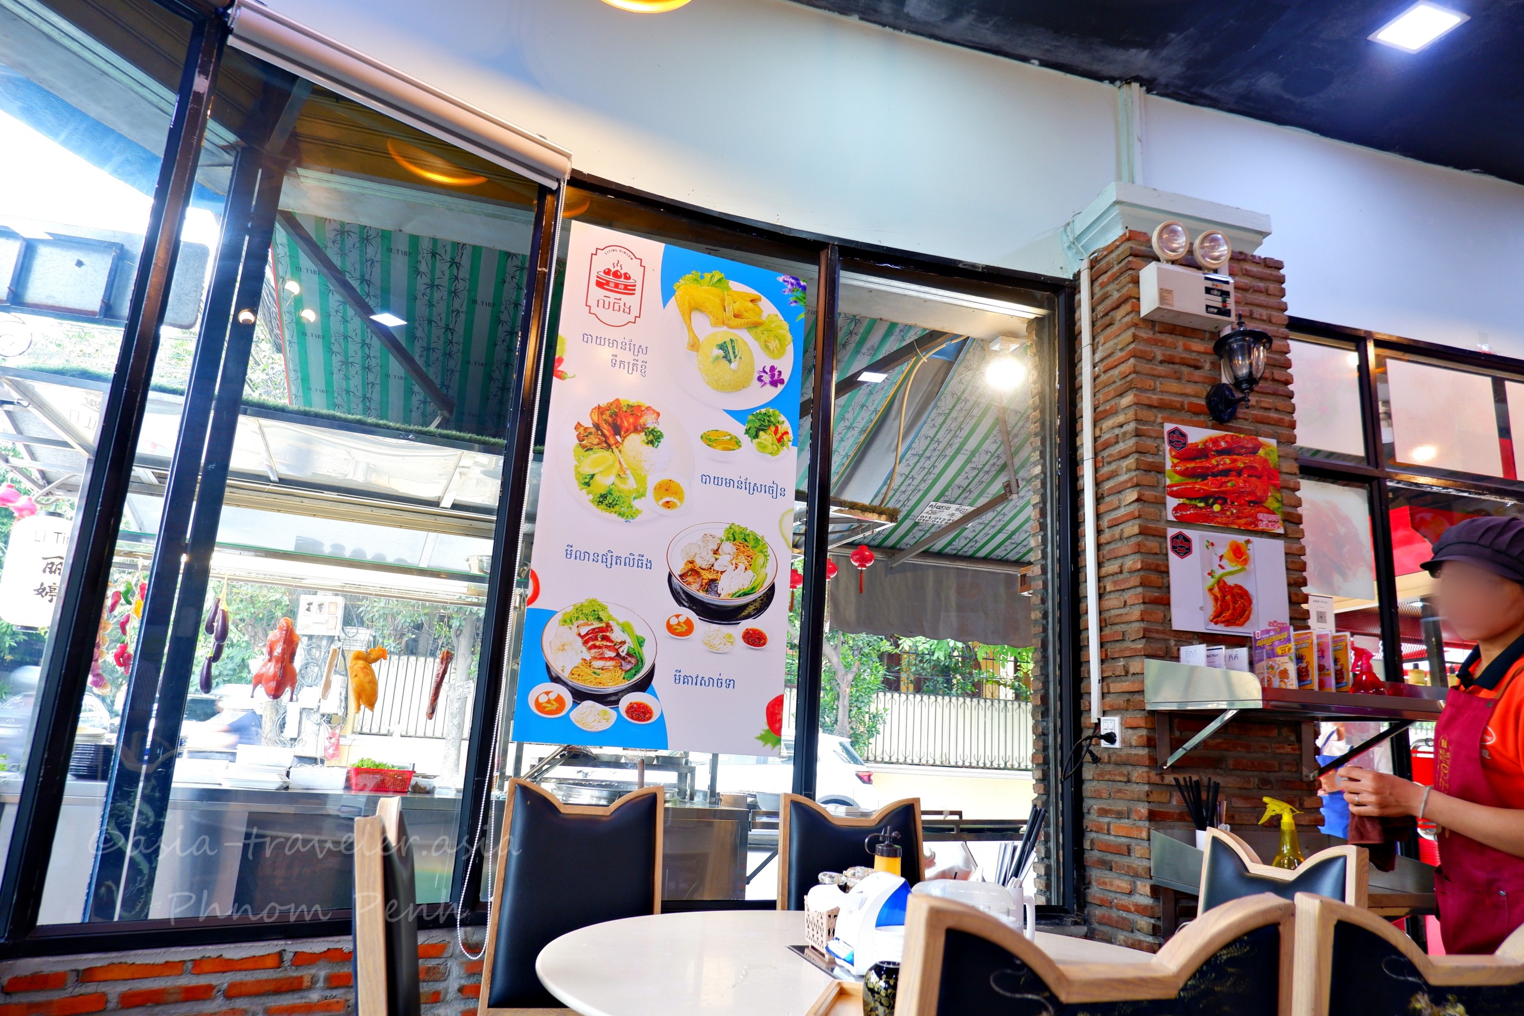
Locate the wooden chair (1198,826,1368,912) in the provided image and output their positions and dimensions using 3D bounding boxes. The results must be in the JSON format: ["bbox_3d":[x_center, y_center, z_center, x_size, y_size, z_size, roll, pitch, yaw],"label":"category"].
[{"bbox_3d":[0.849,1.145,1.896,0.520,0.982,0.420,8,-14,-19],"label":"wooden chair"}]

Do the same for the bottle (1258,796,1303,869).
[{"bbox_3d":[1.332,0.864,2.482,0.110,0.243,0.090,5,-13,-7],"label":"bottle"}]

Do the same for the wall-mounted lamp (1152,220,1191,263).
[{"bbox_3d":[1.273,-0.830,3.031,0.118,0.118,0.085,5,-3,-7],"label":"wall-mounted lamp"}]

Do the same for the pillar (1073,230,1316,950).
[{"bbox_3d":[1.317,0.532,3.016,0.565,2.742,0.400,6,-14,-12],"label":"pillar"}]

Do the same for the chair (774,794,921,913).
[{"bbox_3d":[0.295,1.169,2.147,0.420,0.992,0.520,8,-14,-19],"label":"chair"}]

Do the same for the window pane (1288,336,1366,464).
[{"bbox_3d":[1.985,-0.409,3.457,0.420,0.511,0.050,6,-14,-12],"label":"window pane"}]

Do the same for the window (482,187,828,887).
[{"bbox_3d":[-0.249,0.076,2.783,0.833,1.970,0.060,8,-14,-21],"label":"window"}]

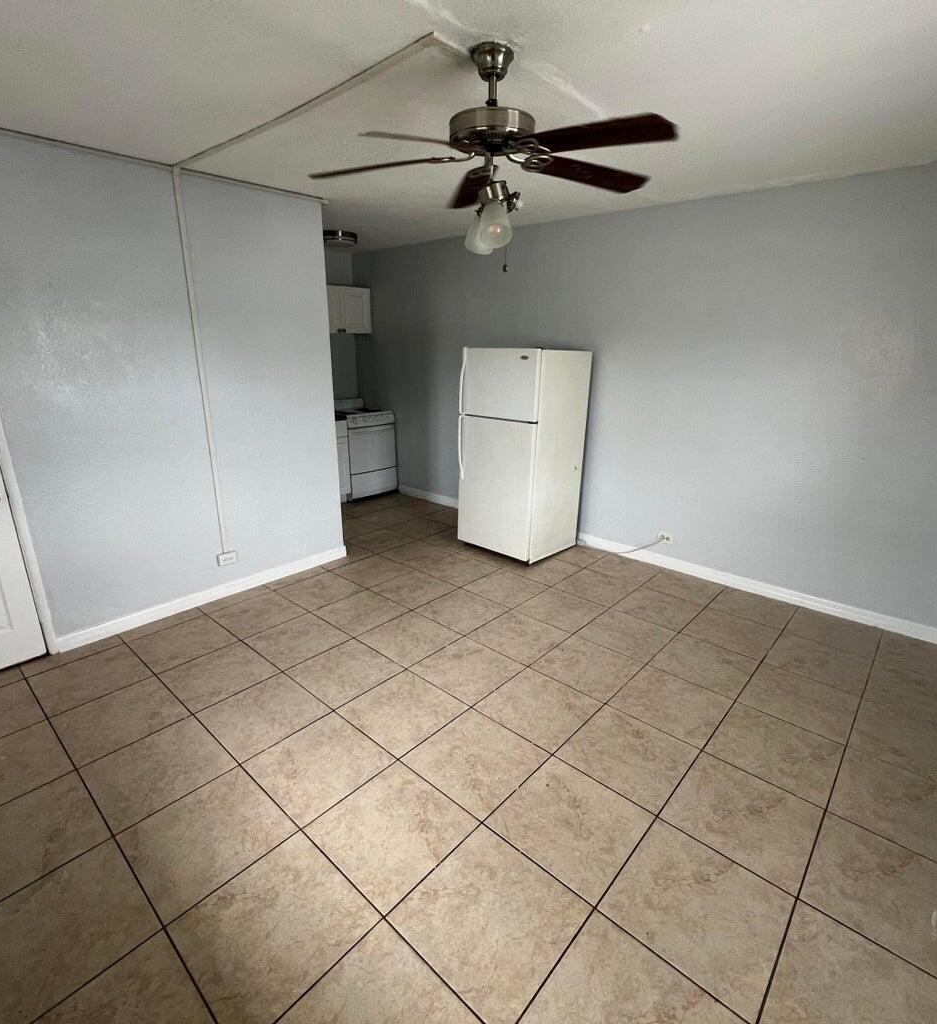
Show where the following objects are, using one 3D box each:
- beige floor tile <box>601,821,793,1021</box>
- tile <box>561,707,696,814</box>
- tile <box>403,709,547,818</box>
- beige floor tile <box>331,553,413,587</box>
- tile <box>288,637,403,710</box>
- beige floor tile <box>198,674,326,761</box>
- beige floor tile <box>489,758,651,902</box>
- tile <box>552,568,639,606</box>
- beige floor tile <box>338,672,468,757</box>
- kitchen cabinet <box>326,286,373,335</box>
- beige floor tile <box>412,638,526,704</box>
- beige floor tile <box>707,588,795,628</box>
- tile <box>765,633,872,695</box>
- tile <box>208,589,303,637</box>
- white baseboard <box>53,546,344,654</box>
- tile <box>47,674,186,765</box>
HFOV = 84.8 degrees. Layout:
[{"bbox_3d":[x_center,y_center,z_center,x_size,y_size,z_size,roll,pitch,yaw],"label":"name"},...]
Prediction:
[{"bbox_3d":[0.710,1.218,1.585,0.446,0.015,0.446,15,22,39],"label":"beige floor tile"},{"bbox_3d":[0.674,1.033,2.191,0.446,0.015,0.446,15,22,39],"label":"tile"},{"bbox_3d":[0.033,1.031,2.146,0.450,0.012,0.450,15,22,40],"label":"tile"},{"bbox_3d":[-0.719,0.449,3.888,0.440,0.010,0.440,15,22,39],"label":"beige floor tile"},{"bbox_3d":[-0.649,0.848,2.724,0.452,0.010,0.452,15,22,40],"label":"tile"},{"bbox_3d":[-0.930,0.920,2.341,0.440,0.010,0.440,15,22,39],"label":"beige floor tile"},{"bbox_3d":[0.372,1.121,1.859,0.450,0.012,0.450,15,22,40],"label":"beige floor tile"},{"bbox_3d":[0.930,0.560,3.758,0.452,0.010,0.452,15,22,40],"label":"tile"},{"bbox_3d":[-0.311,0.942,2.439,0.446,0.015,0.446,15,22,39],"label":"beige floor tile"},{"bbox_3d":[-1.475,-2.235,5.665,0.320,0.470,0.760,15,23,39],"label":"kitchen cabinet"},{"bbox_3d":[-0.001,0.824,2.695,0.440,0.010,0.440,15,22,39],"label":"beige floor tile"},{"bbox_3d":[1.916,0.657,3.489,0.446,0.015,0.378,15,22,39],"label":"beige floor tile"},{"bbox_3d":[1.911,0.815,2.805,0.440,0.010,0.440,15,22,39],"label":"tile"},{"bbox_3d":[-1.319,0.642,3.231,0.440,0.010,0.440,15,22,39],"label":"tile"},{"bbox_3d":[-1.655,0.538,3.560,0.014,0.084,1.974,14,22,38],"label":"white baseboard"},{"bbox_3d":[-1.617,0.957,2.387,0.450,0.015,0.450,15,23,39],"label":"tile"}]

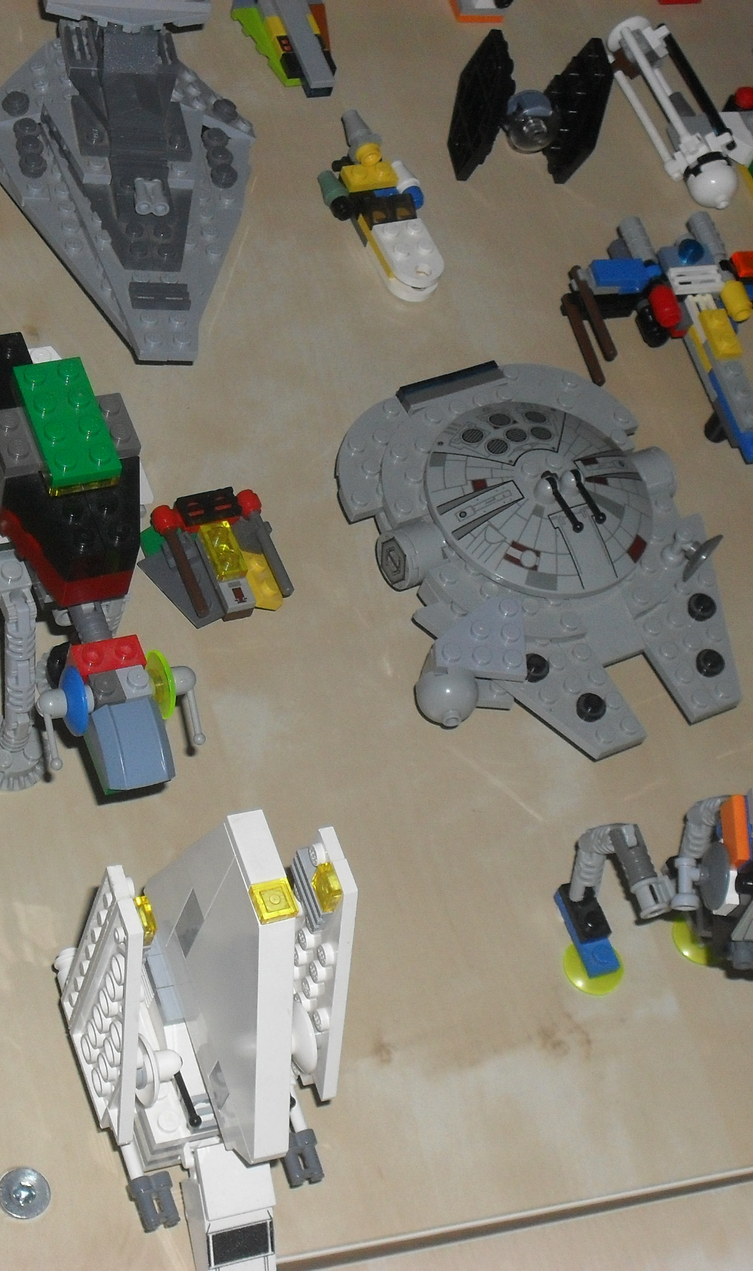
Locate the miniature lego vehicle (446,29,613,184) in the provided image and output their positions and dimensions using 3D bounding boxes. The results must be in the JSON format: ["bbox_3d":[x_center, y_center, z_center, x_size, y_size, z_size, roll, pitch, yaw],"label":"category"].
[{"bbox_3d":[0.046,-0.158,0.725,0.035,0.050,0.033,-1,58,-15],"label":"miniature lego vehicle"}]

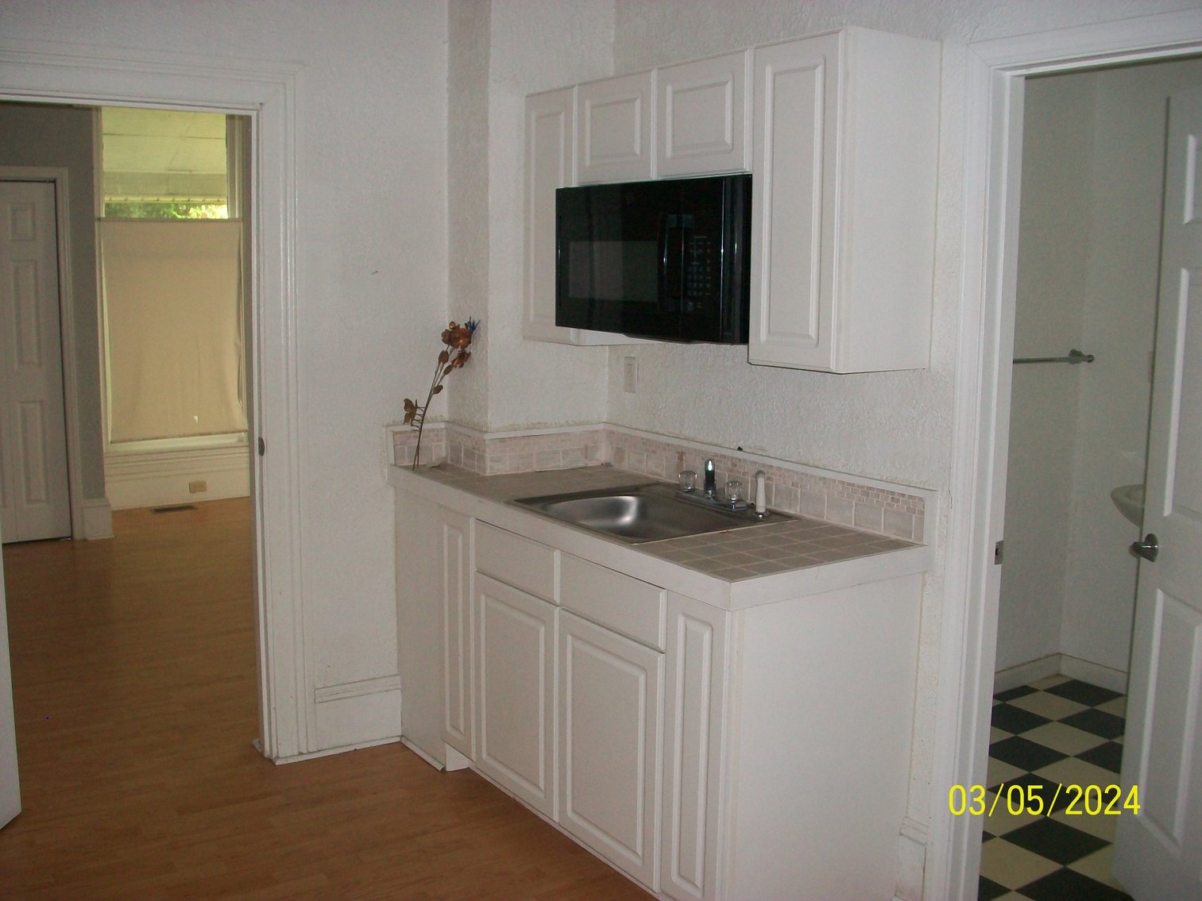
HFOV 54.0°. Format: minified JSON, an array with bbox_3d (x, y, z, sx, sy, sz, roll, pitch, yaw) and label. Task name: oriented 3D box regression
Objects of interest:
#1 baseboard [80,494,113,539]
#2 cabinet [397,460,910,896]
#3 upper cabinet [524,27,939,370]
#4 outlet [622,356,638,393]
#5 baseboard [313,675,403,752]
[{"bbox_3d":[-2.958,0.402,6.944,0.165,0.247,0.030,-5,11,-34],"label":"baseboard"},{"bbox_3d":[0.043,0.642,3.485,0.619,0.894,1.712,-5,11,-34],"label":"cabinet"},{"bbox_3d":[0.275,-0.645,3.237,0.320,0.761,1.365,-5,11,-34],"label":"upper cabinet"},{"bbox_3d":[0.092,-0.244,3.839,0.012,0.116,0.073,-5,11,-34],"label":"outlet"},{"bbox_3d":[-0.813,0.891,3.970,0.300,0.230,0.025,-5,11,-34],"label":"baseboard"}]

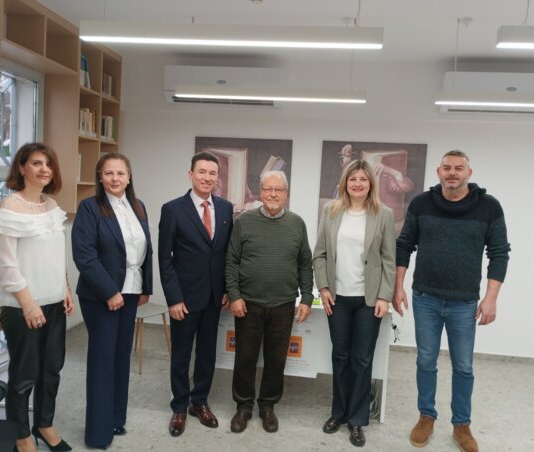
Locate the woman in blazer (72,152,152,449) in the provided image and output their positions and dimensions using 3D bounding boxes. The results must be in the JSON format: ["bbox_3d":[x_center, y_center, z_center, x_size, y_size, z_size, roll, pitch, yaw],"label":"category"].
[{"bbox_3d":[-0.888,0.415,2.833,0.480,1.673,0.360,0,6,-34],"label":"woman in blazer"}]

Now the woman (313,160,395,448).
[{"bbox_3d":[0.553,0.451,3.062,0.500,1.716,0.340,4,5,8],"label":"woman"}]

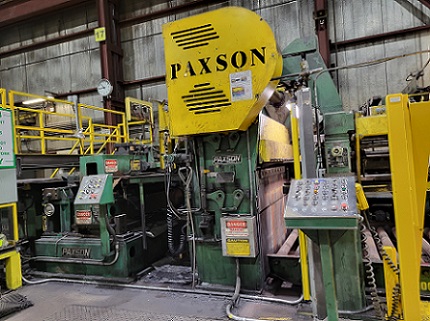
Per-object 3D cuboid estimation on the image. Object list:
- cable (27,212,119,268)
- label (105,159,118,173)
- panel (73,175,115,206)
[{"bbox_3d":[-2.093,1.120,4.675,1.670,0.720,0.180,-4,-1,21],"label":"cable"},{"bbox_3d":[-1.603,0.087,5.007,0.015,0.200,0.280,-4,-1,21],"label":"label"},{"bbox_3d":[-1.712,0.417,4.568,0.455,0.400,0.295,-4,-1,21],"label":"panel"}]

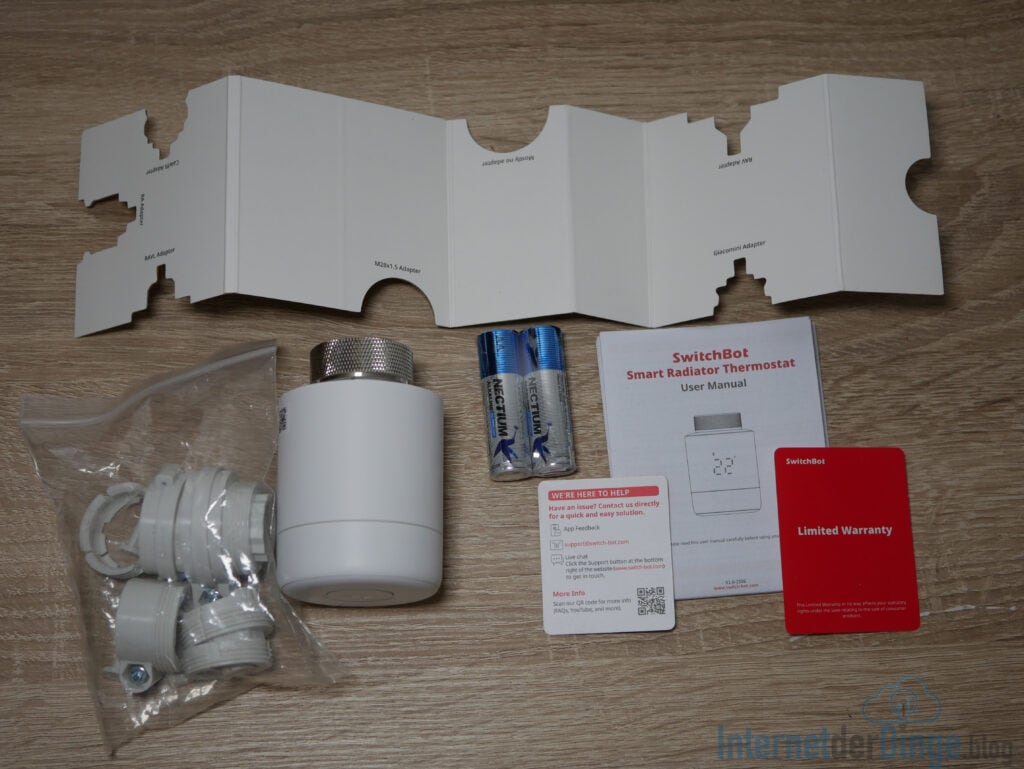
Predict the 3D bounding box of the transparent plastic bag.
[{"bbox_3d":[-0.107,0.051,0.578,0.087,0.036,0.122,-13,76,-4],"label":"transparent plastic bag"}]

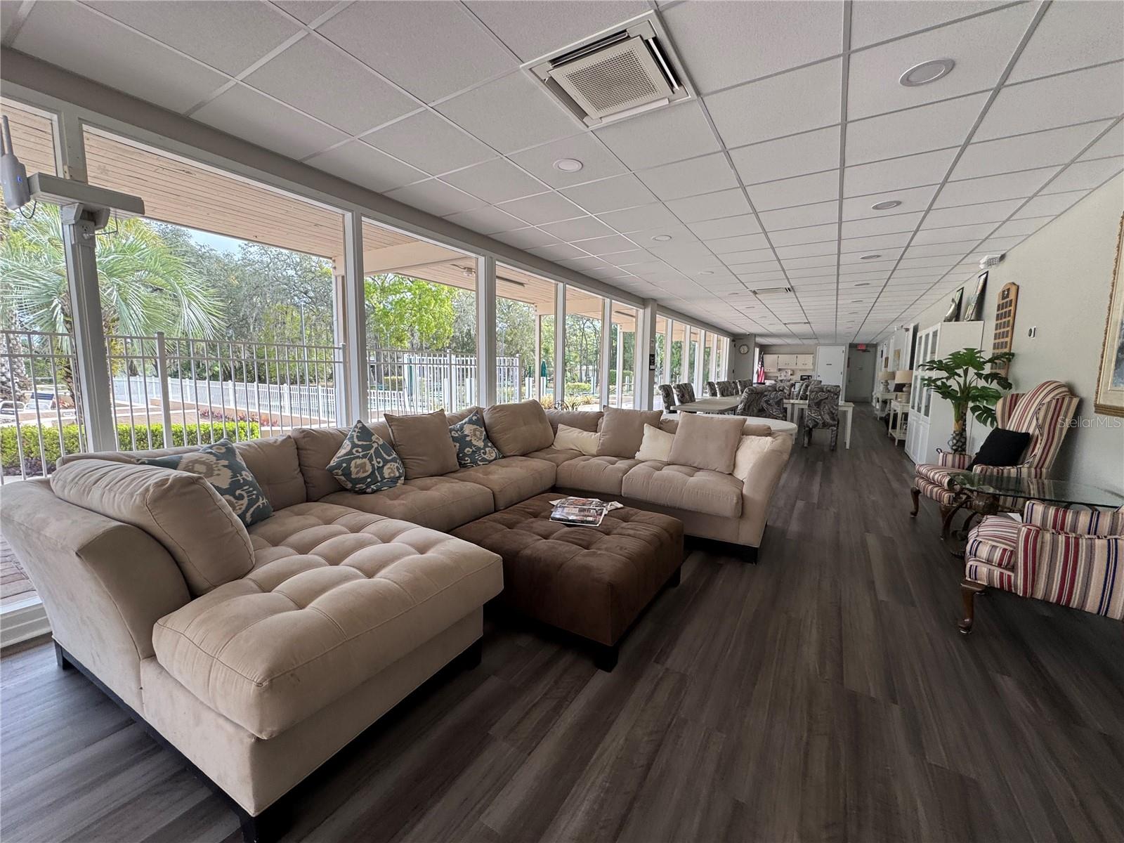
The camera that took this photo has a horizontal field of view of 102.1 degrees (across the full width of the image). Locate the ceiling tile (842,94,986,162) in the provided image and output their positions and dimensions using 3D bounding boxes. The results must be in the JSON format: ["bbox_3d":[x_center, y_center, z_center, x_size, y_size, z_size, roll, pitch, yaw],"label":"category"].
[{"bbox_3d":[1.927,-1.607,2.532,0.603,0.024,0.606,4,7,31],"label":"ceiling tile"}]

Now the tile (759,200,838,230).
[{"bbox_3d":[2.056,-1.767,3.925,0.595,0.020,0.595,4,7,31],"label":"tile"}]

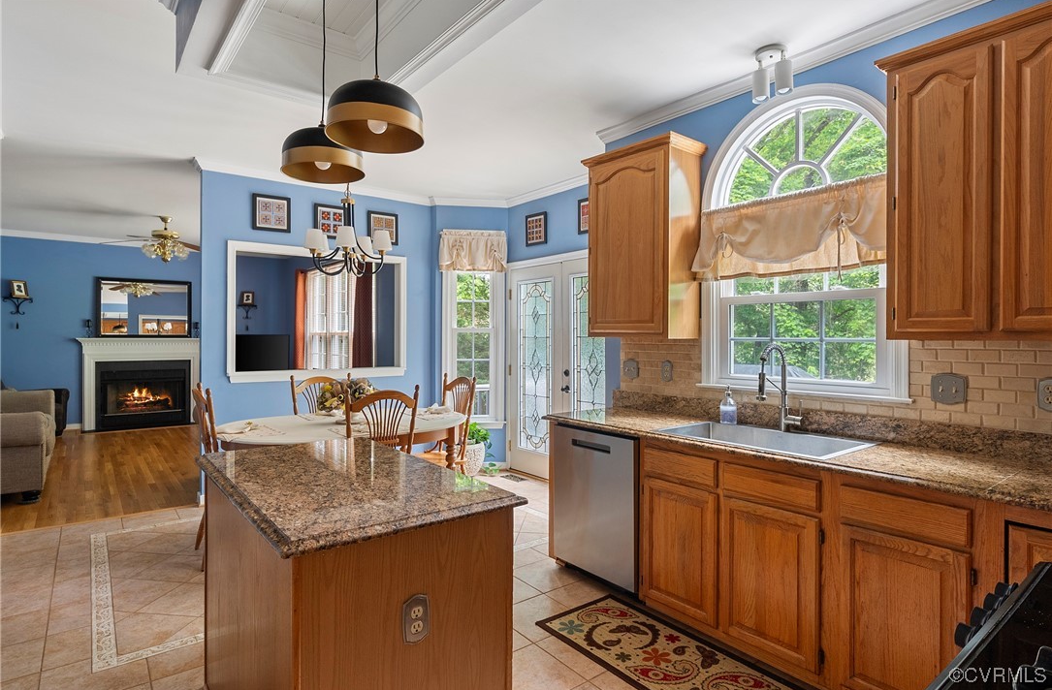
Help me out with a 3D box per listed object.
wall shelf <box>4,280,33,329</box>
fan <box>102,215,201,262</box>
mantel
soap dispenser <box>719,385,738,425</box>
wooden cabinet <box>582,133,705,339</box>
[{"bbox_3d":[-6.955,-0.550,7.610,0.300,0.660,0.140,0,1,-39],"label":"wall shelf"},{"bbox_3d":[-4.250,-1.249,6.540,1.300,0.530,1.300,-1,1,-38],"label":"fan"},{"bbox_3d":[-5.825,0.575,8.485,1.620,1.340,0.210,0,1,-39],"label":"mantel"},{"bbox_3d":[1.018,0.293,2.790,0.080,0.200,0.080,0,1,27],"label":"soap dispenser"},{"bbox_3d":[0.696,-0.586,3.314,0.365,1.100,0.670,0,1,-39],"label":"wooden cabinet"}]

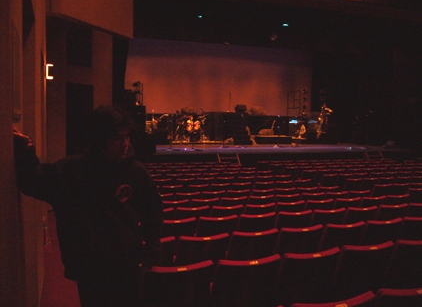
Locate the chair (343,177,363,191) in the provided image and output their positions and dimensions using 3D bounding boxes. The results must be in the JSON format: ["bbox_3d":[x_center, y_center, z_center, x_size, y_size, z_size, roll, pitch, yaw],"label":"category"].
[{"bbox_3d":[3.497,1.061,10.828,0.530,0.880,0.570,-1,4,-21],"label":"chair"}]

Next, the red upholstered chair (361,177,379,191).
[{"bbox_3d":[3.902,1.049,10.857,0.530,0.900,0.580,-1,5,-21],"label":"red upholstered chair"}]

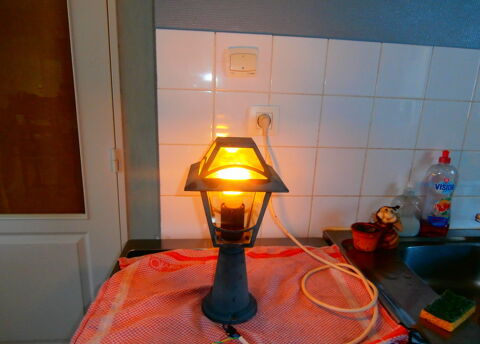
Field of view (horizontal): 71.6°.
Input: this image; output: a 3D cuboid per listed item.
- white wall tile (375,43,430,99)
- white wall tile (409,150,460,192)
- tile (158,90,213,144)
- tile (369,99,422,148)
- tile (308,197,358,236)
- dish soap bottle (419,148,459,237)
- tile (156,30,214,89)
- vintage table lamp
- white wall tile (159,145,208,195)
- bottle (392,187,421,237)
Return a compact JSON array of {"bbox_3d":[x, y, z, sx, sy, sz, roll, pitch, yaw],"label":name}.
[{"bbox_3d":[0.460,-0.284,0.940,0.150,0.147,0.008,1,15,-6],"label":"white wall tile"},{"bbox_3d":[0.599,0.005,1.030,0.150,0.147,0.008,1,15,-6],"label":"white wall tile"},{"bbox_3d":[-0.148,-0.149,0.912,0.145,0.147,0.008,1,15,-6],"label":"tile"},{"bbox_3d":[0.454,-0.141,0.977,0.150,0.147,0.008,1,15,-6],"label":"tile"},{"bbox_3d":[0.290,0.141,1.030,0.150,0.137,0.010,1,15,-6],"label":"tile"},{"bbox_3d":[0.607,0.068,1.004,0.085,0.258,0.056,2,15,-3],"label":"dish soap bottle"},{"bbox_3d":[-0.138,-0.291,0.871,0.149,0.145,0.010,1,15,-6],"label":"tile"},{"bbox_3d":[-0.015,0.111,0.654,0.172,0.349,0.172,1,15,-5],"label":"vintage table lamp"},{"bbox_3d":[-0.154,-0.005,0.949,0.145,0.147,0.008,1,15,-6],"label":"white wall tile"},{"bbox_3d":[0.507,0.120,1.006,0.080,0.152,0.055,1,15,-6],"label":"bottle"}]

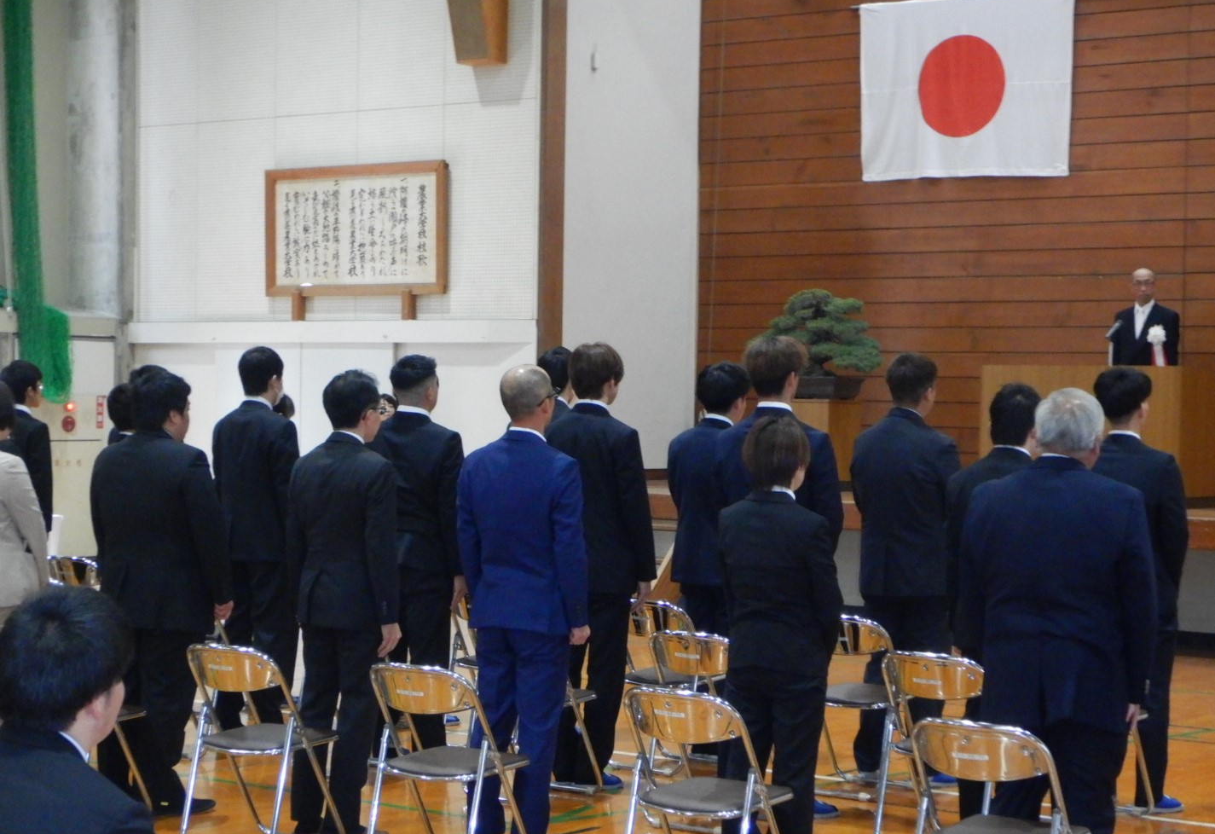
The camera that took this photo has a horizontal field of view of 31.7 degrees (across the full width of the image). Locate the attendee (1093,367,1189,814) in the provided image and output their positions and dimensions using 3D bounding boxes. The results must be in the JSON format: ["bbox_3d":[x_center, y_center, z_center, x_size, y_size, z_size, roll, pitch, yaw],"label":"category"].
[{"bbox_3d":[2.101,0.679,8.561,0.500,1.745,0.320,1,1,33],"label":"attendee"}]

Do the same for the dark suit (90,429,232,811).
[{"bbox_3d":[-1.718,0.764,8.250,0.570,1.440,0.350,1,1,33],"label":"dark suit"}]

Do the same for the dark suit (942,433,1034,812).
[{"bbox_3d":[1.481,0.810,7.939,0.500,1.416,0.310,1,1,34],"label":"dark suit"}]

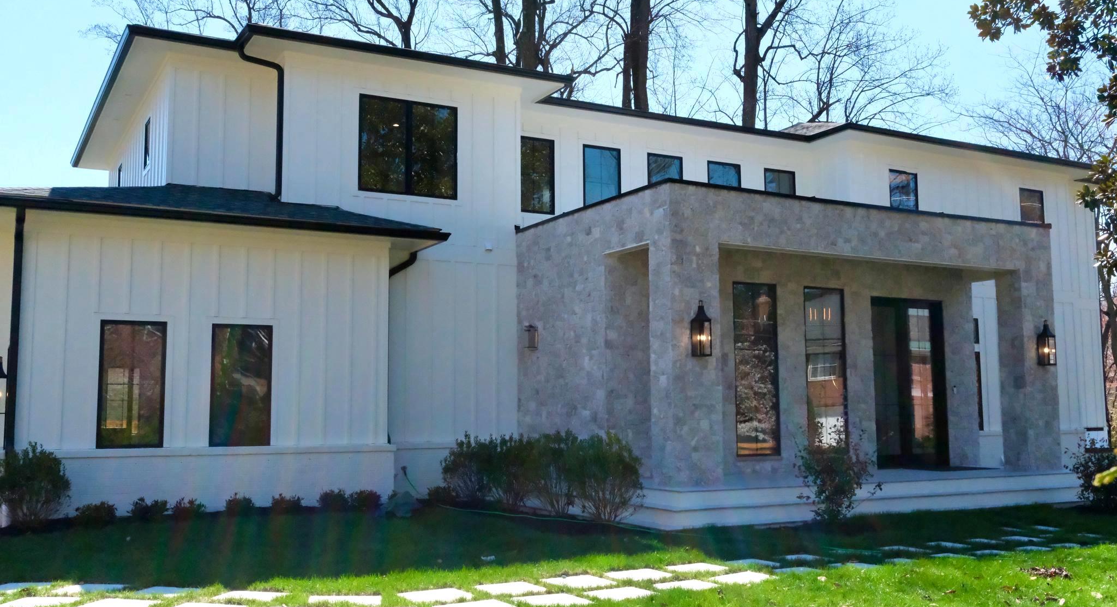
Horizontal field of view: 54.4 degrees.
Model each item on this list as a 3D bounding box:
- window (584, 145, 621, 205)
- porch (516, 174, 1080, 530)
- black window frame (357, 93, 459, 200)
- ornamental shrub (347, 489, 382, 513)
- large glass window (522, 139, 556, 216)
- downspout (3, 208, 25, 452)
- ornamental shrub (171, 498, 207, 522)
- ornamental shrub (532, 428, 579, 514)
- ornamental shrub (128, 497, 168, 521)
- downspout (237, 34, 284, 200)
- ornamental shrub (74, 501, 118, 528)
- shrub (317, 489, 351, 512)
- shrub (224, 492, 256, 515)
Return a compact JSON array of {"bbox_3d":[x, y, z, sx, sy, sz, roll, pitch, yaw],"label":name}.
[{"bbox_3d":[0.830,-2.289,20.640,0.819,1.400,0.110,3,-7,-28],"label":"window"},{"bbox_3d":[3.910,0.902,17.617,7.910,4.410,5.040,3,-7,-28],"label":"porch"},{"bbox_3d":[-2.498,-2.589,18.143,1.727,1.601,0.100,3,-6,-28],"label":"black window frame"},{"bbox_3d":[-2.800,2.864,15.727,0.506,0.331,0.506,3,-6,-28],"label":"ornamental shrub"},{"bbox_3d":[-0.433,-2.354,19.962,0.805,1.400,0.110,3,-7,-28],"label":"large glass window"},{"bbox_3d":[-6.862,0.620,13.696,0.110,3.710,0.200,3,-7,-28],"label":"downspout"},{"bbox_3d":[-4.985,2.772,14.613,0.493,0.319,0.493,3,-6,-28],"label":"ornamental shrub"},{"bbox_3d":[-0.048,2.314,14.835,0.780,1.145,0.780,0,-6,0],"label":"ornamental shrub"},{"bbox_3d":[-5.247,2.612,13.830,0.483,0.308,0.440,3,-7,-28],"label":"ornamental shrub"},{"bbox_3d":[-4.712,-2.914,17.092,0.700,2.580,0.200,3,-6,-28],"label":"downspout"},{"bbox_3d":[-5.926,2.702,13.886,0.547,0.325,0.547,3,-6,-28],"label":"ornamental shrub"},{"bbox_3d":[-3.225,2.831,15.614,0.489,0.329,0.489,3,-6,-28],"label":"shrub"},{"bbox_3d":[-4.212,2.651,14.387,0.413,0.301,0.400,3,-7,-28],"label":"shrub"}]

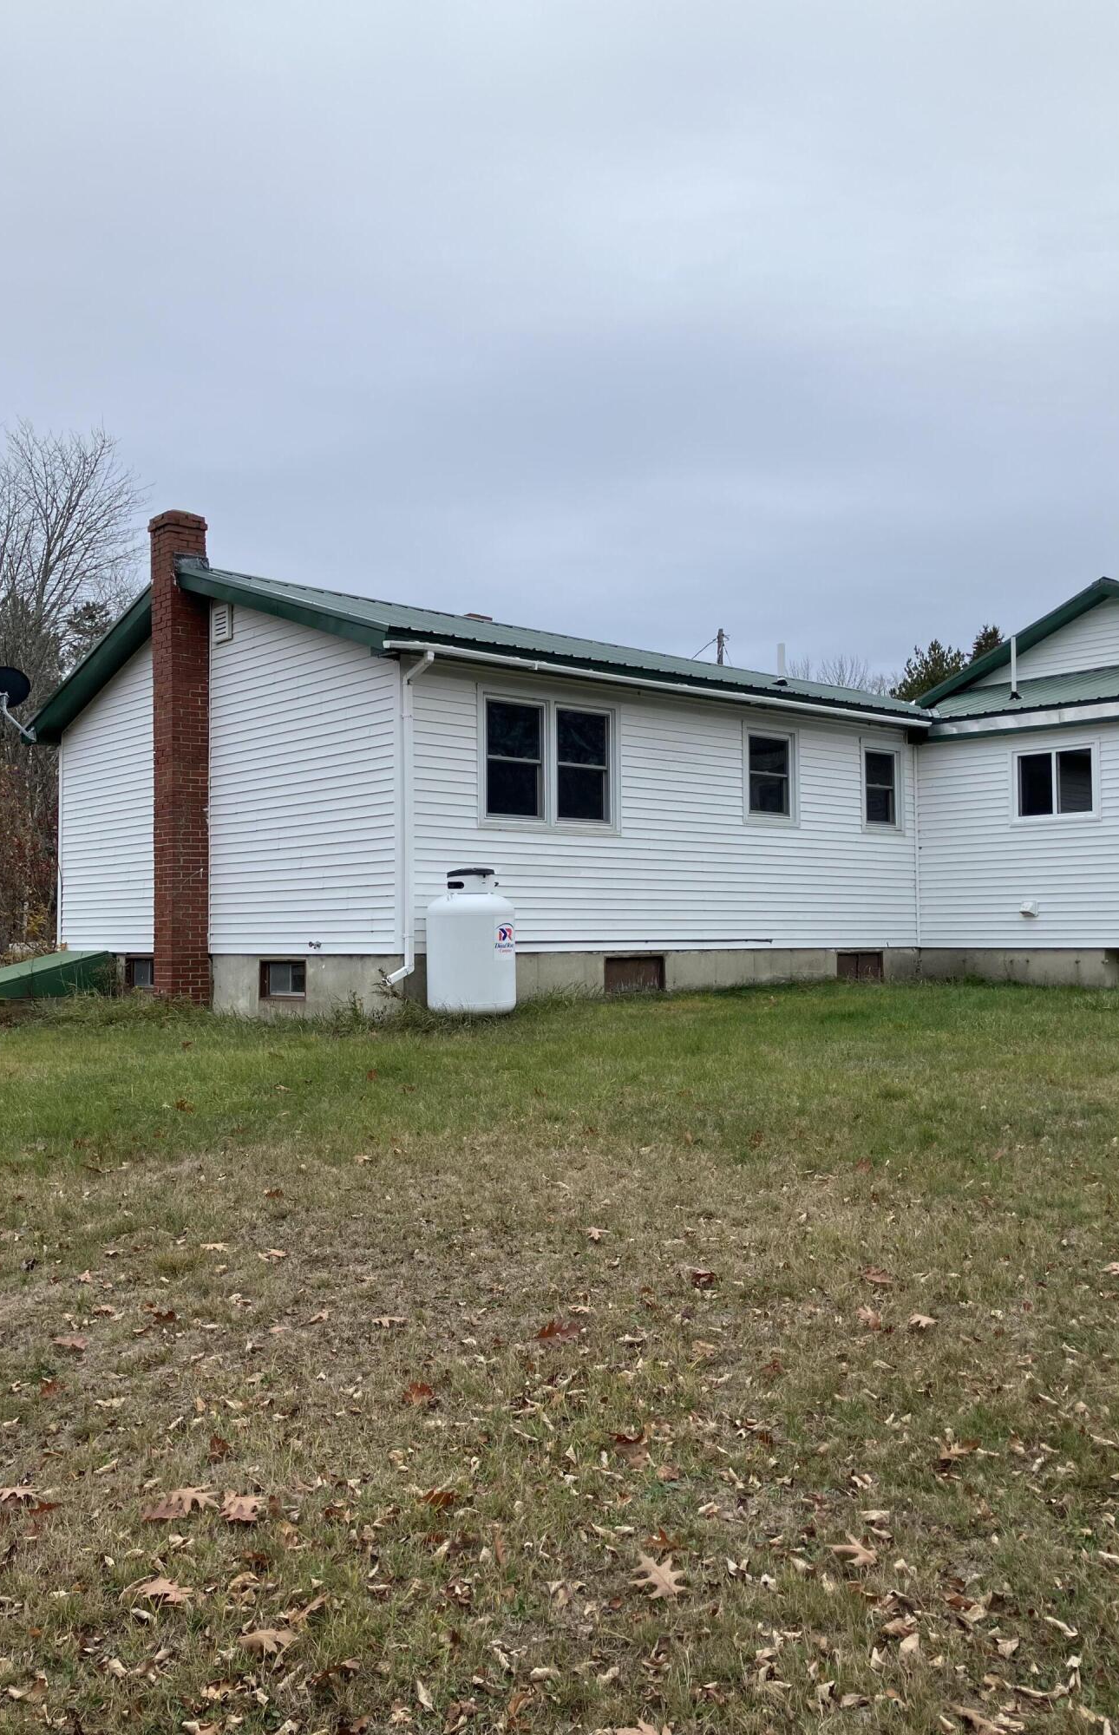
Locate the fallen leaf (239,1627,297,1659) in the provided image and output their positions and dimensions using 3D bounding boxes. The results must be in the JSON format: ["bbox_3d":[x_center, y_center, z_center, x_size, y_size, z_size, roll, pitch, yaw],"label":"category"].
[{"bbox_3d":[-0.545,1.451,2.627,0.120,0.045,0.085,0,1,0],"label":"fallen leaf"}]

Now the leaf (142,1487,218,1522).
[{"bbox_3d":[-0.857,1.439,3.170,0.175,0.045,0.095,-1,2,-22],"label":"leaf"}]

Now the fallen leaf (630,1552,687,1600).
[{"bbox_3d":[0.200,1.441,2.855,0.105,0.035,0.155,-1,2,-25],"label":"fallen leaf"}]

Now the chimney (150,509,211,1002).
[{"bbox_3d":[-4.000,-1.122,14.859,0.450,5.170,0.440,2,-4,-42],"label":"chimney"}]

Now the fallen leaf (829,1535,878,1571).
[{"bbox_3d":[0.616,1.436,2.938,0.100,0.040,0.120,-1,2,-20],"label":"fallen leaf"}]

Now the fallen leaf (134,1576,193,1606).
[{"bbox_3d":[-0.792,1.448,2.810,0.125,0.040,0.085,-1,2,-10],"label":"fallen leaf"}]

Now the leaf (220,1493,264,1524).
[{"bbox_3d":[-0.713,1.439,3.149,0.105,0.040,0.100,0,1,0],"label":"leaf"}]

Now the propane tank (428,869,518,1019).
[{"bbox_3d":[-0.749,0.640,11.970,0.760,1.258,0.760,0,-3,0],"label":"propane tank"}]

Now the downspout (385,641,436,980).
[{"bbox_3d":[-1.251,-0.416,11.936,0.290,2.840,0.440,2,-4,-41],"label":"downspout"}]

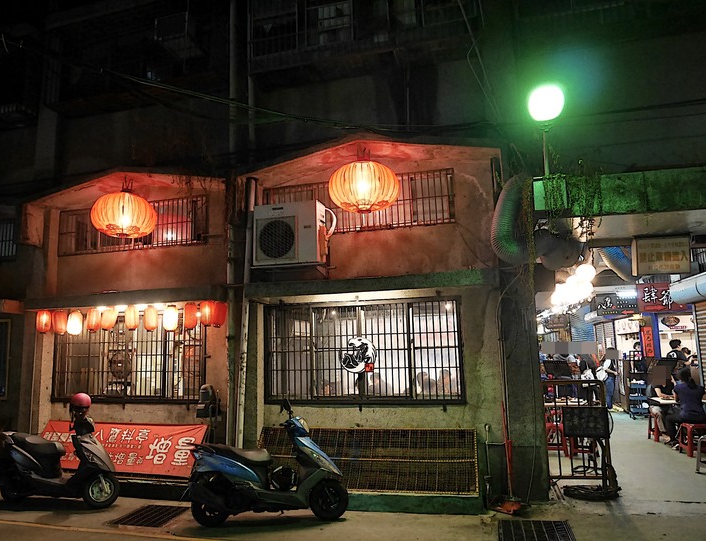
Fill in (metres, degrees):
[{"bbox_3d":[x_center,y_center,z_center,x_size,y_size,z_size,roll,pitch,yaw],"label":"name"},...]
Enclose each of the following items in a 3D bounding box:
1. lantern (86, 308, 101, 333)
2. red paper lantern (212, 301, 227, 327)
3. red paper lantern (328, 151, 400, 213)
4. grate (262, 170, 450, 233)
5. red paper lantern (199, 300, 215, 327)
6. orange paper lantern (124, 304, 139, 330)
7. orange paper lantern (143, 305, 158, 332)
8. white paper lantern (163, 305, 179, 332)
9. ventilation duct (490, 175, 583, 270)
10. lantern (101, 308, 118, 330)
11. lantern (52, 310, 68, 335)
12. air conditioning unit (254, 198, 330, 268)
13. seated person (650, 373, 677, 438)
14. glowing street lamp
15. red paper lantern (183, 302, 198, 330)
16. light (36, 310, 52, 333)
[{"bbox_3d":[-3.412,0.662,6.588,0.169,0.317,0.169,-4,-9,16],"label":"lantern"},{"bbox_3d":[-1.670,0.558,6.262,0.180,0.325,0.180,-4,-10,13],"label":"red paper lantern"},{"bbox_3d":[0.135,-1.060,5.984,0.838,0.688,0.838,-1,-10,0],"label":"red paper lantern"},{"bbox_3d":[0.009,-0.842,6.454,2.545,0.688,0.080,-4,-10,13],"label":"grate"},{"bbox_3d":[-1.996,0.590,6.852,0.180,0.350,0.180,-4,-8,15],"label":"red paper lantern"},{"bbox_3d":[-2.897,0.620,6.555,0.180,0.325,0.180,-4,-10,13],"label":"orange paper lantern"},{"bbox_3d":[-2.564,0.614,6.350,0.158,0.335,0.158,-4,-9,16],"label":"orange paper lantern"},{"bbox_3d":[-2.282,0.603,6.270,0.180,0.336,0.180,-4,-9,16],"label":"white paper lantern"},{"bbox_3d":[2.120,-0.553,5.755,0.938,1.044,0.600,-4,-10,13],"label":"ventilation duct"},{"bbox_3d":[-3.180,0.629,6.526,0.187,0.315,0.187,-4,-9,16],"label":"lantern"},{"bbox_3d":[-3.949,0.705,6.737,0.177,0.328,0.177,-4,-9,16],"label":"lantern"},{"bbox_3d":[-0.750,-0.410,6.003,0.794,0.723,0.318,-4,-9,16],"label":"air conditioning unit"},{"bbox_3d":[5.437,2.359,8.797,0.470,1.210,0.680,3,-11,-23],"label":"seated person"},{"bbox_3d":[2.154,-1.555,5.547,0.370,1.036,0.370,-4,-10,13],"label":"glowing street lamp"},{"bbox_3d":[-2.057,0.585,6.353,0.180,0.325,0.180,-4,-10,13],"label":"red paper lantern"},{"bbox_3d":[-4.255,0.702,6.878,0.180,0.325,0.180,-4,-10,13],"label":"light"}]

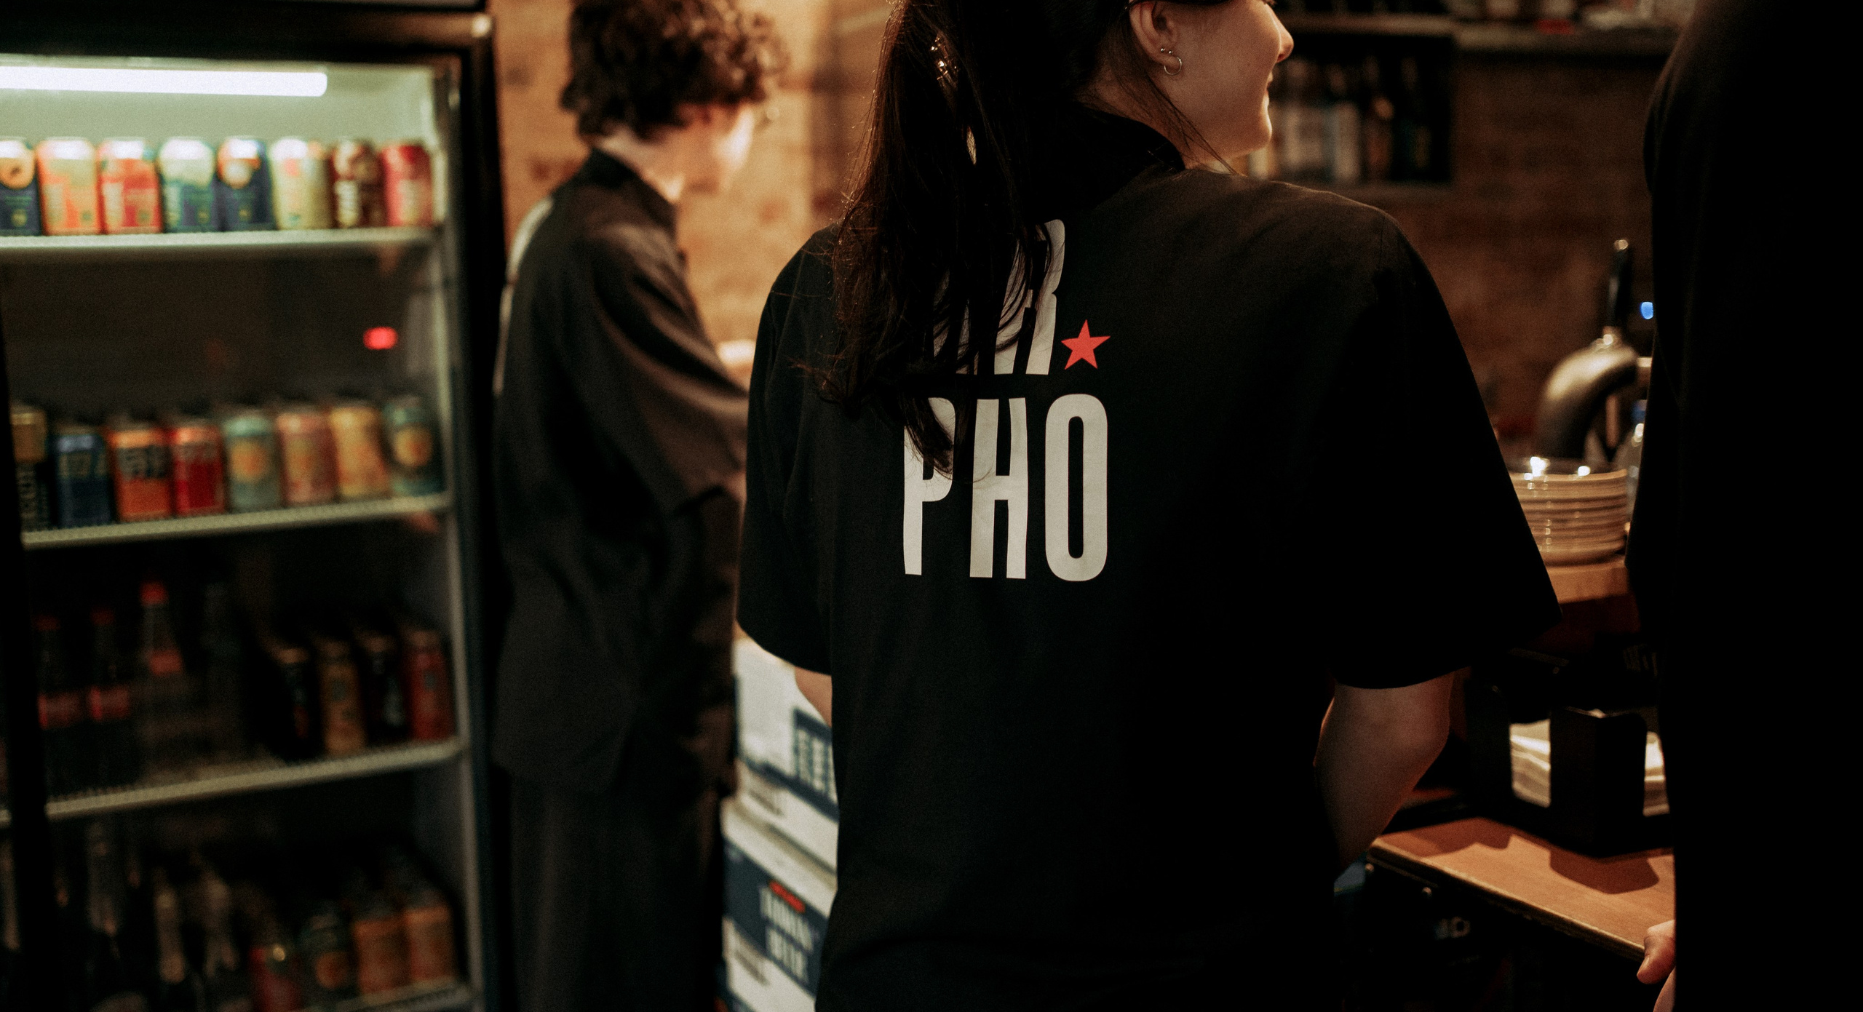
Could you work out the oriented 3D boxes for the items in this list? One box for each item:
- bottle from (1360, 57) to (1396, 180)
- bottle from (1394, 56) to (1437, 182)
[{"bbox_3d":[0.957,-0.829,3.880,0.077,0.268,0.077,-6,11,-29],"label":"bottle"},{"bbox_3d":[1.048,-0.841,3.920,0.080,0.268,0.080,-1,9,0],"label":"bottle"}]

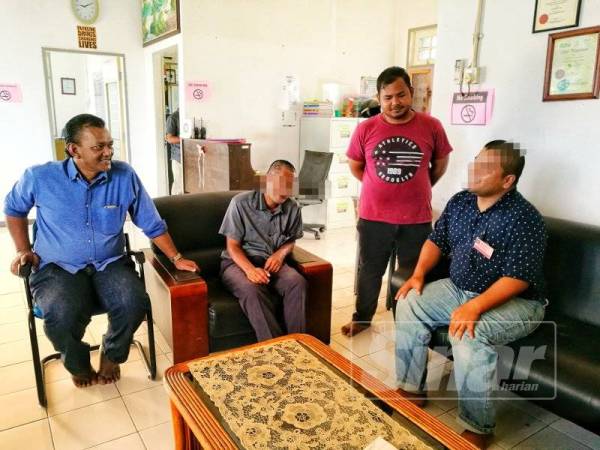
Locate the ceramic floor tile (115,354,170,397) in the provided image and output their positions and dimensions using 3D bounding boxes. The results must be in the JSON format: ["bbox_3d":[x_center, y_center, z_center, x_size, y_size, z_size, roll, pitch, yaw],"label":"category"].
[{"bbox_3d":[-0.800,0.770,2.412,0.303,0.010,0.303,-7,15,-33],"label":"ceramic floor tile"}]

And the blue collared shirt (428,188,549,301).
[{"bbox_3d":[0.829,0.096,2.080,0.310,0.500,0.480,-9,16,-38],"label":"blue collared shirt"}]

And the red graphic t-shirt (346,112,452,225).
[{"bbox_3d":[0.561,-0.332,2.680,0.570,0.620,0.280,3,12,9],"label":"red graphic t-shirt"}]

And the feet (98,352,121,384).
[{"bbox_3d":[-0.997,0.708,2.407,0.100,0.110,0.240,-5,14,-26],"label":"feet"}]

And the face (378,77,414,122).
[{"bbox_3d":[0.516,-0.670,2.530,0.180,0.225,0.150,0,28,16],"label":"face"}]

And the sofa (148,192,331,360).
[{"bbox_3d":[-0.405,0.263,2.778,0.903,0.836,0.794,-6,14,-28],"label":"sofa"}]

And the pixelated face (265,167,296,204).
[{"bbox_3d":[-0.113,-0.235,2.720,0.165,0.210,0.140,-3,25,-20],"label":"pixelated face"}]

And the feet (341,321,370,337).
[{"bbox_3d":[0.367,0.615,2.904,0.230,0.085,0.100,-9,15,-39],"label":"feet"}]

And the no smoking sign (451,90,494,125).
[{"bbox_3d":[1.029,-0.703,2.800,0.012,0.210,0.300,-7,14,-33],"label":"no smoking sign"}]

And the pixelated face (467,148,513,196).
[{"bbox_3d":[0.786,-0.216,1.930,0.140,0.200,0.150,-4,13,-21],"label":"pixelated face"}]

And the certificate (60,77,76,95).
[{"bbox_3d":[-4.254,-2.558,8.600,0.230,0.300,0.025,-7,14,-33],"label":"certificate"}]

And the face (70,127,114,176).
[{"bbox_3d":[-0.945,-0.335,2.120,0.140,0.210,0.155,5,13,18],"label":"face"}]

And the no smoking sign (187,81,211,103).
[{"bbox_3d":[-1.133,-1.480,5.200,0.285,0.215,0.012,-7,14,-33],"label":"no smoking sign"}]

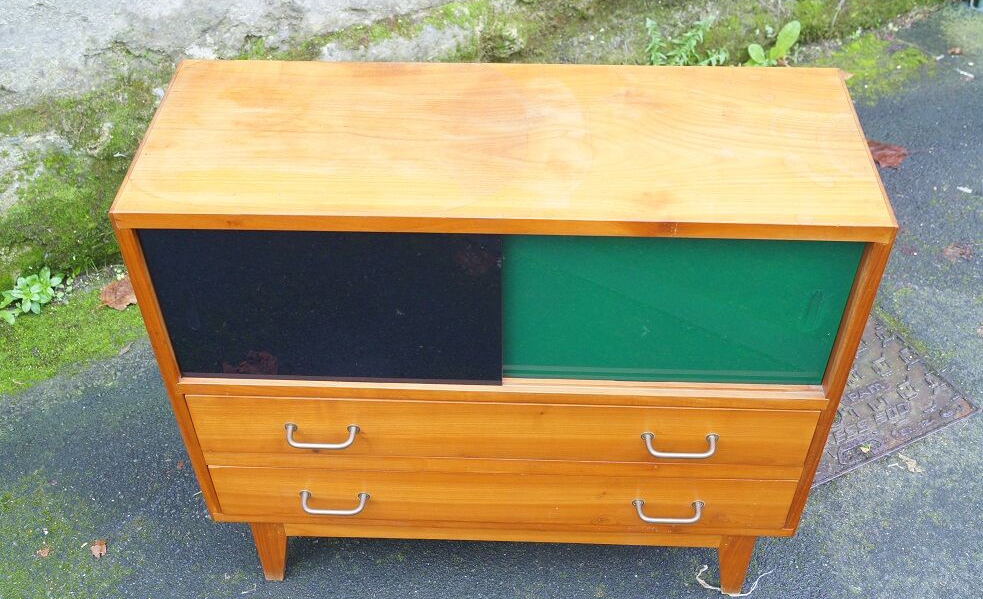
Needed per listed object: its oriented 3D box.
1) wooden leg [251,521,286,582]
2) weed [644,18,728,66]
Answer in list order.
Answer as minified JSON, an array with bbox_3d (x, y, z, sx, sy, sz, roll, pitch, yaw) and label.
[{"bbox_3d":[-0.380,0.431,1.878,0.062,0.198,0.032,1,44,2],"label":"wooden leg"},{"bbox_3d":[0.552,-0.695,3.056,0.244,0.195,0.146,1,44,2],"label":"weed"}]

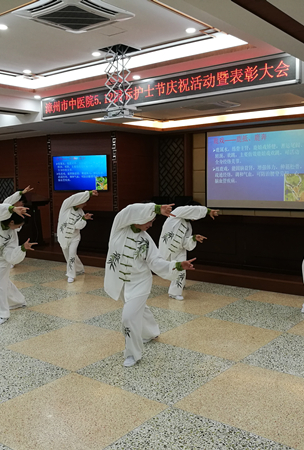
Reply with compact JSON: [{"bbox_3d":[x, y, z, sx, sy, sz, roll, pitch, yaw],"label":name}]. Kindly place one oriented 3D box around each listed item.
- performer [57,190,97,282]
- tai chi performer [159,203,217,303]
[{"bbox_3d":[-1.297,0.160,7.754,0.560,1.440,0.620,-3,5,-18],"label":"performer"},{"bbox_3d":[0.495,0.331,6.496,0.630,1.260,0.660,-3,6,-25],"label":"tai chi performer"}]

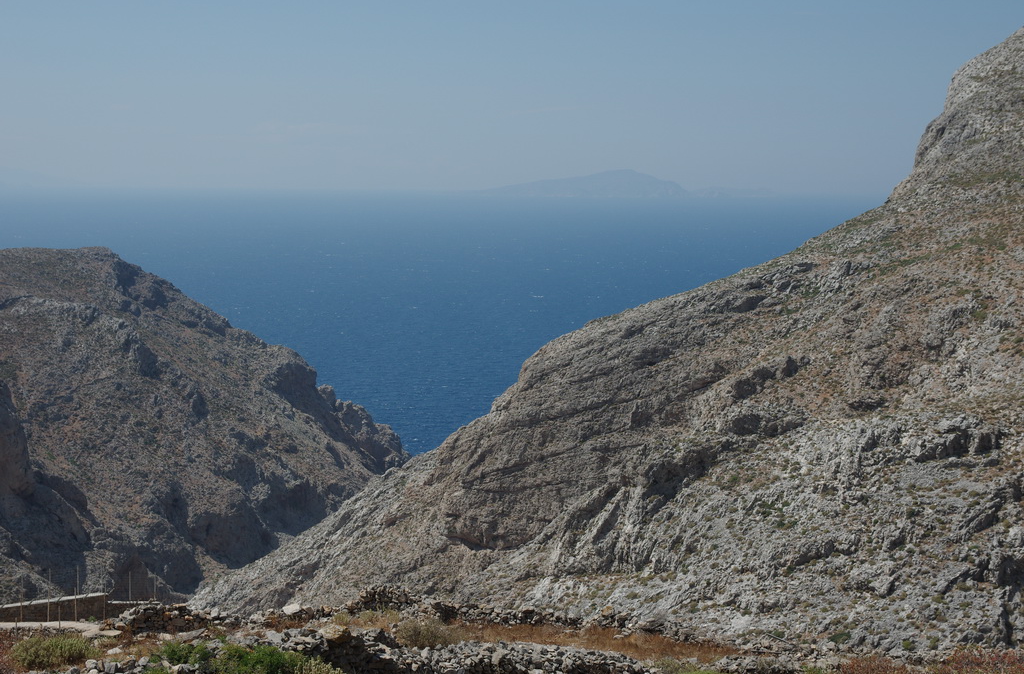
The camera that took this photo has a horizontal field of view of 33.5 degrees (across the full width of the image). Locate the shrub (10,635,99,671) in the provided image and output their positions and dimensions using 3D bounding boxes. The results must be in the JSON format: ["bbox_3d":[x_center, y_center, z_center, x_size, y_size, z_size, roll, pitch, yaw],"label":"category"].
[{"bbox_3d":[-10.208,7.040,38.000,1.950,0.720,1.450,0,5,0],"label":"shrub"}]

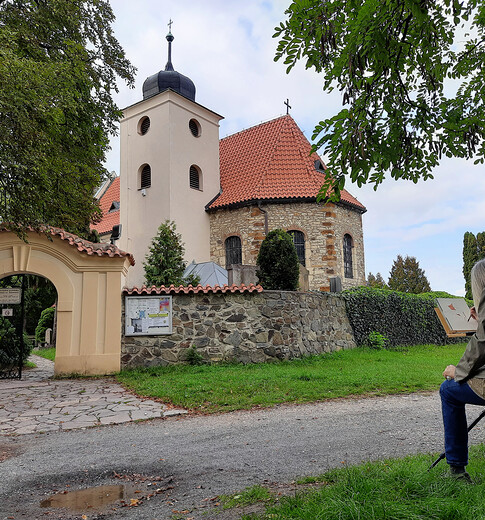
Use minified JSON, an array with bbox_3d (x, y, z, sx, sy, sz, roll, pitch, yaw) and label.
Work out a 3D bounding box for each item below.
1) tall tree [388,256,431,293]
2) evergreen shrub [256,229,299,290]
[{"bbox_3d":[12.768,2.341,37.528,3.100,5.600,3.000,-2,-10,0],"label":"tall tree"},{"bbox_3d":[0.992,0.377,13.389,1.130,2.503,1.130,-2,-10,0],"label":"evergreen shrub"}]

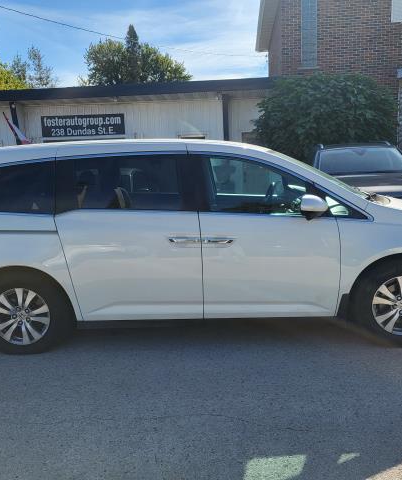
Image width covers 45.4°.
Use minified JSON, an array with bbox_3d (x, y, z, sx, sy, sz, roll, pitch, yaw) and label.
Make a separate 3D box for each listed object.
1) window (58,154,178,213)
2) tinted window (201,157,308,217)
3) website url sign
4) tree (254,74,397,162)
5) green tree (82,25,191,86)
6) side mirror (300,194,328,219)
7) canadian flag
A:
[{"bbox_3d":[-0.638,-0.429,3.715,0.970,0.430,0.120,-2,12,2],"label":"window"},{"bbox_3d":[0.429,-0.418,3.671,0.810,0.450,0.120,-2,12,2],"label":"tinted window"},{"bbox_3d":[-3.403,-3.302,13.900,2.430,0.610,0.050,-2,9,3],"label":"website url sign"},{"bbox_3d":[3.100,-2.313,11.984,3.600,3.480,3.000,-2,9,3],"label":"tree"},{"bbox_3d":[-5.486,-13.114,43.203,9.600,11.690,9.000,-2,12,3],"label":"green tree"},{"bbox_3d":[0.822,-0.235,3.484,0.170,0.190,0.240,-2,12,2],"label":"side mirror"},{"bbox_3d":[-5.011,-2.952,13.200,0.850,1.150,0.350,-2,9,3],"label":"canadian flag"}]

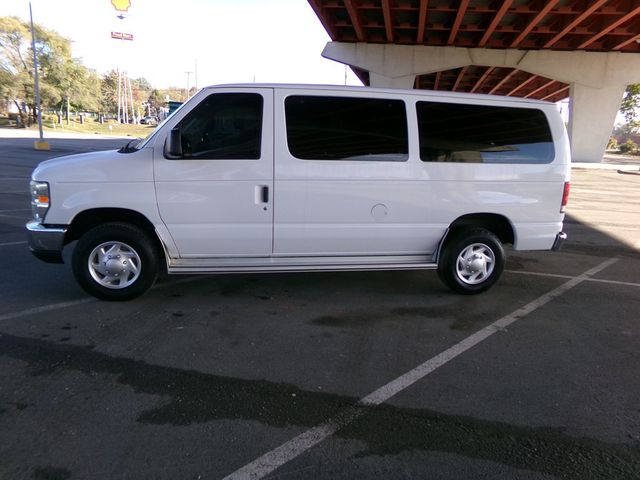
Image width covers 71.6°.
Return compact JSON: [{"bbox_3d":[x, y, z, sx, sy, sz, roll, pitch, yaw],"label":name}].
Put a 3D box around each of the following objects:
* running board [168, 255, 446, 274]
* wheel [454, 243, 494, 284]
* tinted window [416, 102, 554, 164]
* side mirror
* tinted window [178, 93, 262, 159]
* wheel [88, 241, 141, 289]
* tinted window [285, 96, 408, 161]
[{"bbox_3d":[-0.115,0.240,4.293,2.573,0.120,0.200,-1,12,-8],"label":"running board"},{"bbox_3d":[1.595,0.236,4.606,0.442,0.442,0.160,0,12,-8],"label":"wheel"},{"bbox_3d":[1.613,-1.027,4.305,1.410,0.571,0.060,-1,2,-8],"label":"tinted window"},{"bbox_3d":[-1.231,-0.817,3.755,0.130,0.270,0.240,0,12,-8],"label":"side mirror"},{"bbox_3d":[-0.908,-1.017,3.969,0.803,0.594,0.060,-1,2,-8],"label":"tinted window"},{"bbox_3d":[-1.875,0.222,4.112,0.442,0.442,0.160,-1,12,-13],"label":"wheel"},{"bbox_3d":[0.261,-1.028,4.125,1.160,0.576,0.060,-1,2,-8],"label":"tinted window"}]

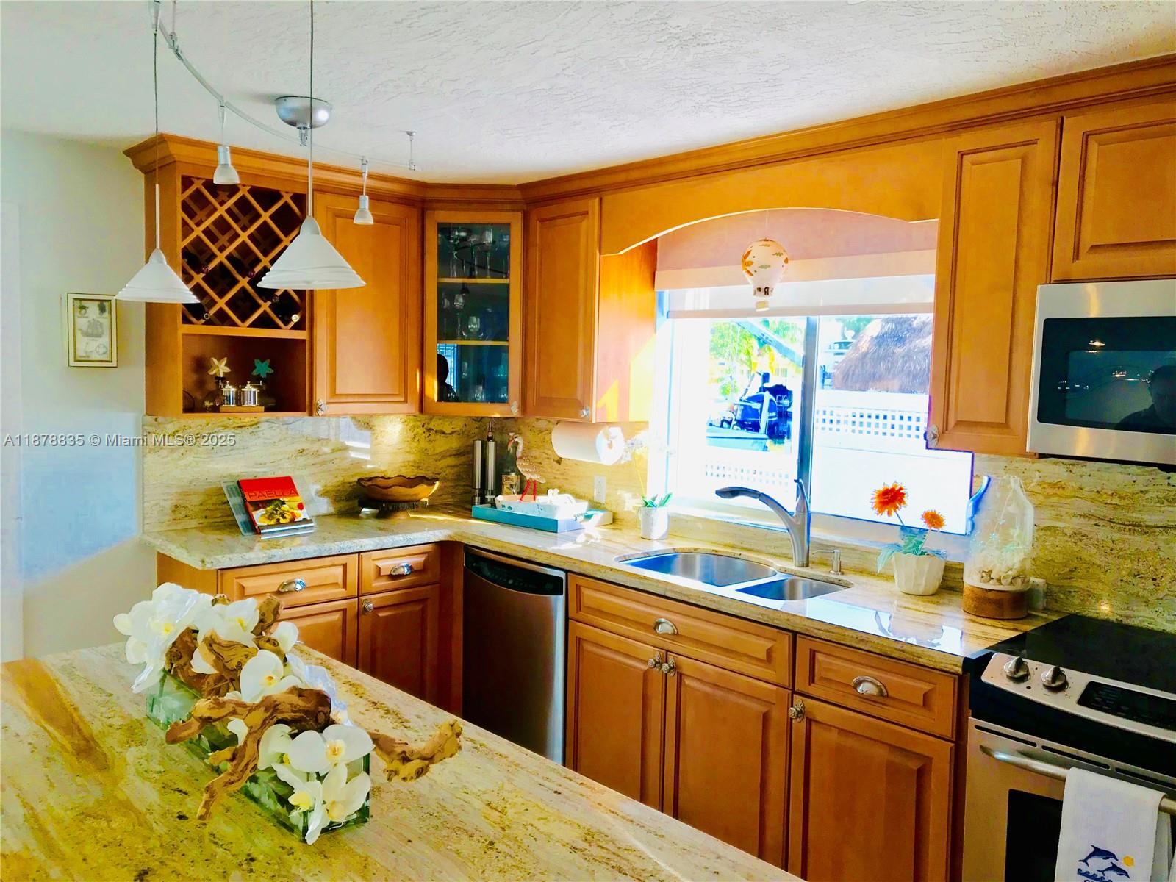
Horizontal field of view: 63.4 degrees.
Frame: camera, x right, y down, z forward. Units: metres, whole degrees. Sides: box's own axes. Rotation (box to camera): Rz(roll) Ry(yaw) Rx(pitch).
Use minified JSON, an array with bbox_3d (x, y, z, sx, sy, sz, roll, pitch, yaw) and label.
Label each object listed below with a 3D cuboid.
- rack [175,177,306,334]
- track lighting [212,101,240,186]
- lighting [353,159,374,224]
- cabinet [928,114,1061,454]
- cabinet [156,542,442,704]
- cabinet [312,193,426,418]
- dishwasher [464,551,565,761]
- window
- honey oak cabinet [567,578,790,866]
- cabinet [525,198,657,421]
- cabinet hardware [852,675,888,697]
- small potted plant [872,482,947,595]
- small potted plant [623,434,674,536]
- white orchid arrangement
[{"bbox_3d":[-1.333,-0.676,3.544,0.463,0.515,0.309,-2,6,-42],"label":"rack"},{"bbox_3d":[-0.863,-0.713,2.271,0.067,0.203,0.067,-2,6,-43],"label":"track lighting"},{"bbox_3d":[-0.684,-0.761,2.901,0.062,0.198,0.062,-2,6,-42],"label":"lighting"},{"bbox_3d":[1.162,-0.394,2.597,0.312,0.854,0.305,-2,6,-42],"label":"cabinet"},{"bbox_3d":[-1.101,0.815,3.713,0.911,0.845,0.577,-2,6,-43],"label":"cabinet"},{"bbox_3d":[-0.972,-0.543,3.875,0.474,0.847,0.334,-2,6,-43],"label":"cabinet"},{"bbox_3d":[-0.071,0.844,3.736,0.604,0.845,0.602,-2,6,-42],"label":"dishwasher"},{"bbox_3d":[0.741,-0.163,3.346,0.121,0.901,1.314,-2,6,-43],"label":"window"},{"bbox_3d":[0.461,0.896,3.172,0.622,0.845,0.925,-2,6,-43],"label":"honey oak cabinet"},{"bbox_3d":[-0.004,-0.518,3.879,0.312,0.854,0.438,-2,6,-42],"label":"cabinet"},{"bbox_3d":[0.711,0.616,2.395,0.028,0.040,0.097,-2,6,-42],"label":"cabinet hardware"},{"bbox_3d":[0.976,0.296,2.874,0.177,0.324,0.187,-2,6,-43],"label":"small potted plant"},{"bbox_3d":[0.237,0.178,3.752,0.155,0.428,0.196,-2,6,-42],"label":"small potted plant"},{"bbox_3d":[-0.546,0.398,1.518,0.273,0.241,0.708,-2,6,-43],"label":"white orchid arrangement"}]

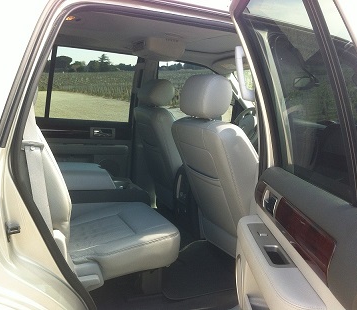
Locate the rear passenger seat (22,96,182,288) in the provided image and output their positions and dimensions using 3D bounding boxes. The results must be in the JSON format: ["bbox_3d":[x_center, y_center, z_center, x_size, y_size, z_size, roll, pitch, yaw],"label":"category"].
[{"bbox_3d":[-0.452,0.165,1.996,0.840,1.040,0.560,1,11,-30],"label":"rear passenger seat"}]

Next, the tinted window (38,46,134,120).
[{"bbox_3d":[-0.695,-0.510,3.079,0.820,0.500,0.040,1,25,-30],"label":"tinted window"}]

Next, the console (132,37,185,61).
[{"bbox_3d":[-0.160,-0.624,2.428,0.300,0.110,0.260,1,11,-30],"label":"console"}]

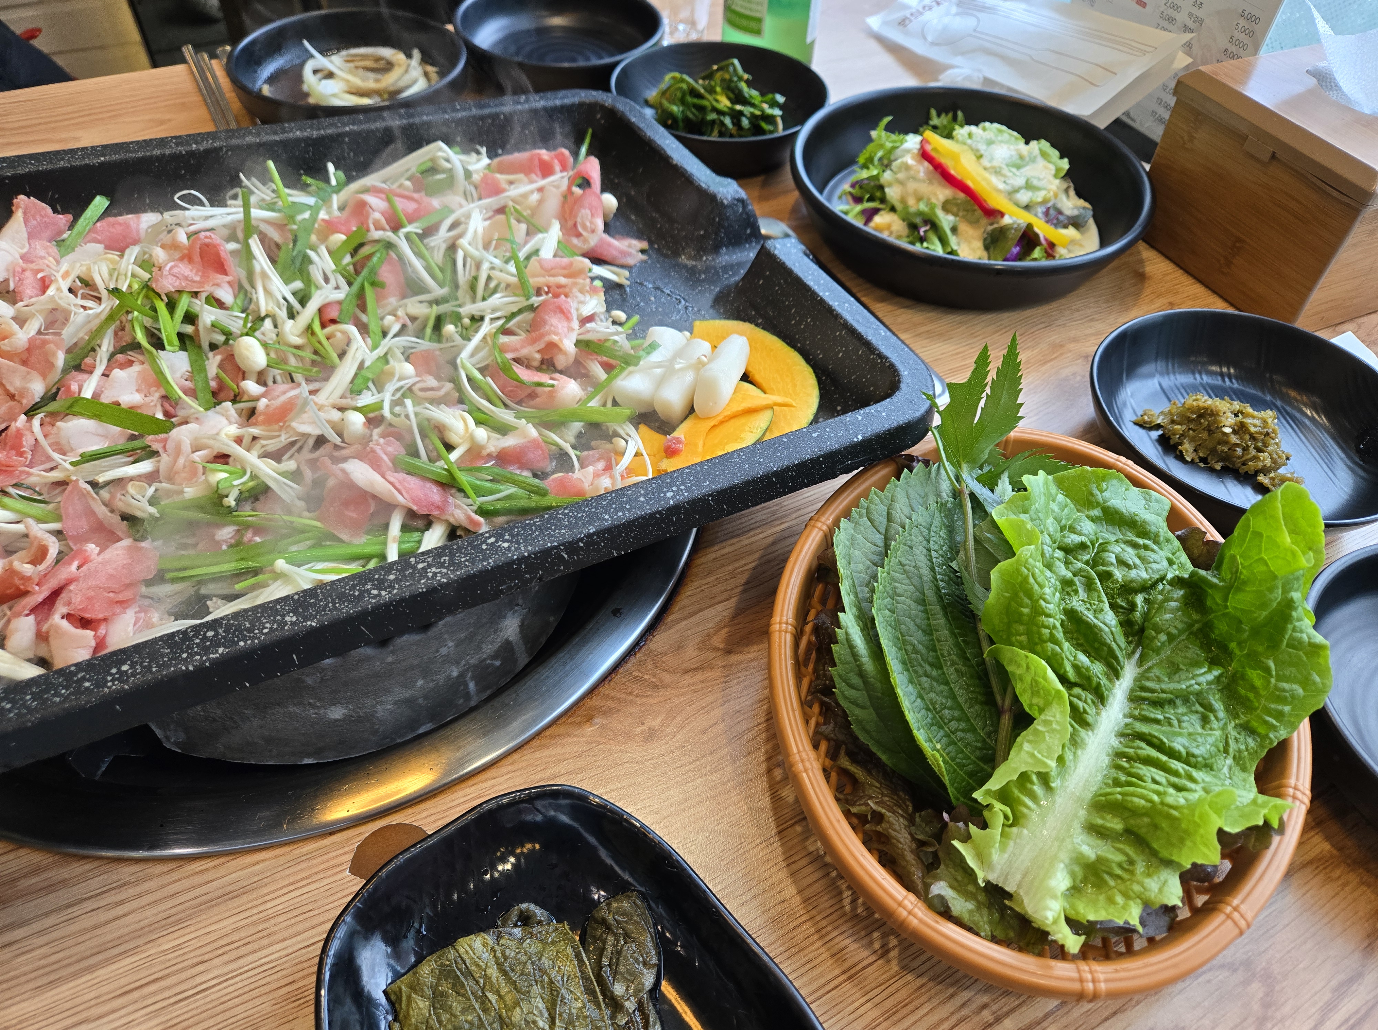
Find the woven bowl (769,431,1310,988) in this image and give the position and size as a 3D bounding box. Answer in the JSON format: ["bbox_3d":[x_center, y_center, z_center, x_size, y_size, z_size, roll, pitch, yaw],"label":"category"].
[{"bbox_3d":[0.110,0.055,0.310,0.166,0.050,0.208,16,51,11],"label":"woven bowl"}]

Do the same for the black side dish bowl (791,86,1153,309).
[{"bbox_3d":[0.152,-0.175,0.514,0.193,0.042,0.193,1,49,-2],"label":"black side dish bowl"}]

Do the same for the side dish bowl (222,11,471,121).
[{"bbox_3d":[-0.210,-0.271,0.580,0.141,0.038,0.141,1,49,-2],"label":"side dish bowl"}]

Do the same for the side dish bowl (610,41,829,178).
[{"bbox_3d":[0.019,-0.253,0.578,0.135,0.035,0.135,1,49,-2],"label":"side dish bowl"}]

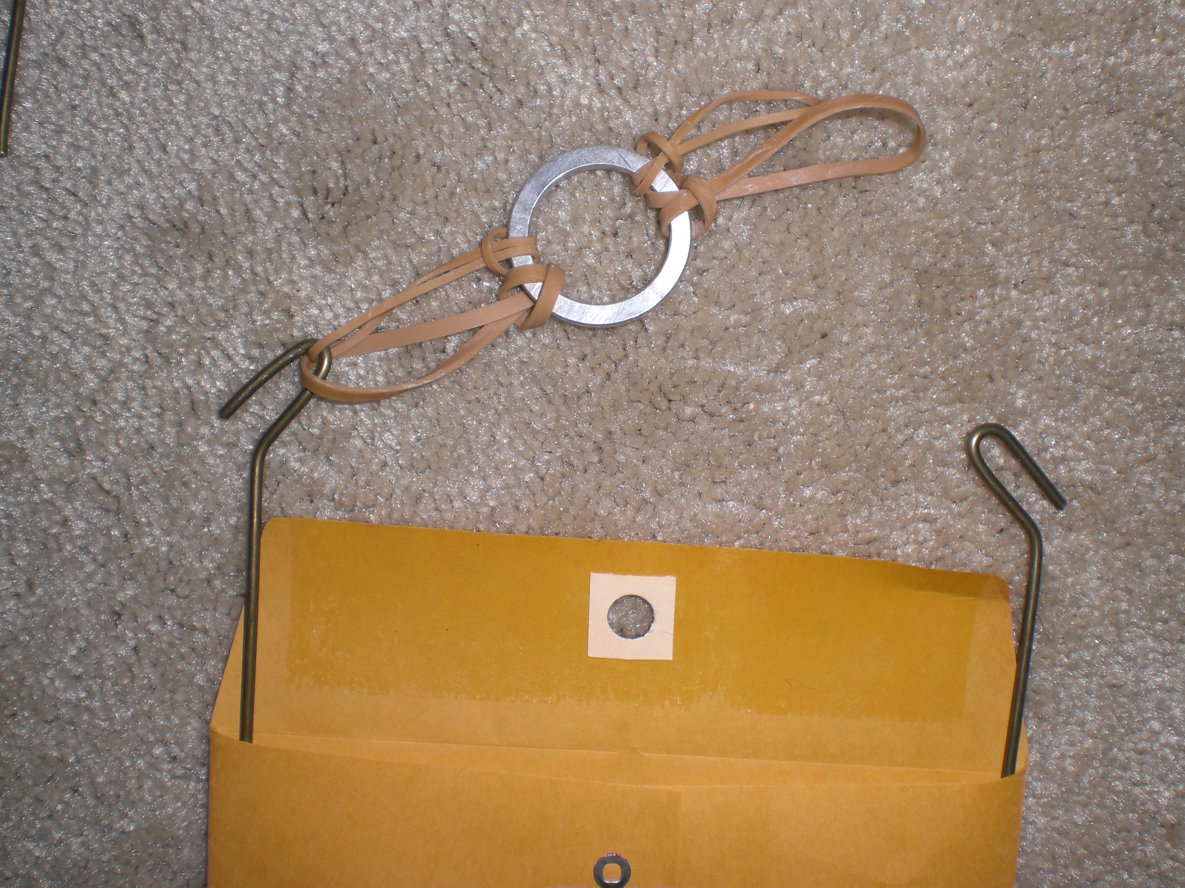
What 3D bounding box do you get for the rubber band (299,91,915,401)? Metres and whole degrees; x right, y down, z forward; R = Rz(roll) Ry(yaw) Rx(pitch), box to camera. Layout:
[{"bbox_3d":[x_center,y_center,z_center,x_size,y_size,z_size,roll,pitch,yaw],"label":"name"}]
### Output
[{"bbox_3d":[0.002,-0.043,0.256,0.133,0.011,0.032,-24,84,-3],"label":"rubber band"}]

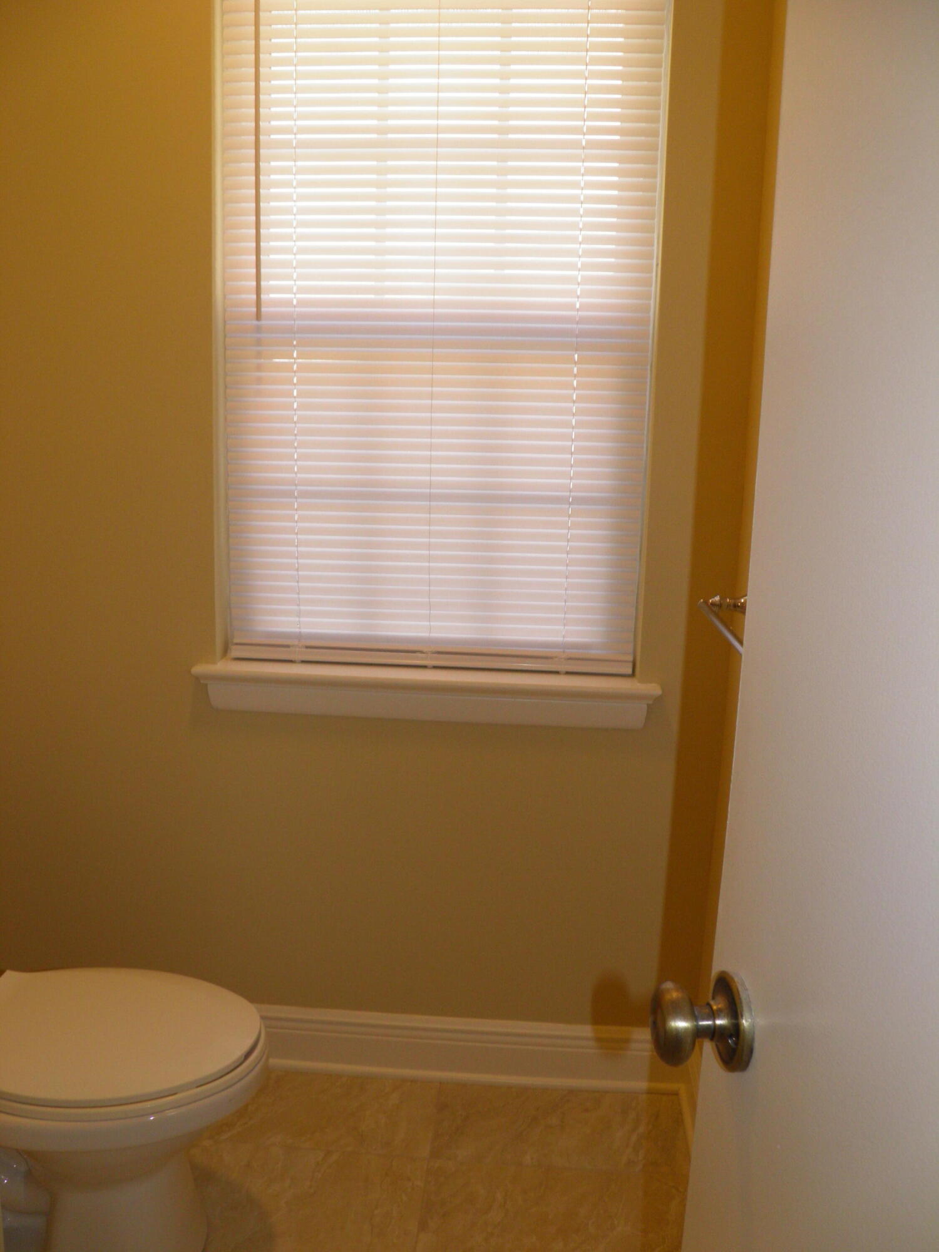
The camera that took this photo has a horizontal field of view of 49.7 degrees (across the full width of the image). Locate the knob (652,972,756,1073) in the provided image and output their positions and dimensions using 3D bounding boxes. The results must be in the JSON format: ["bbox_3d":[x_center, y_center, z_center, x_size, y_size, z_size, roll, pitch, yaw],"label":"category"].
[{"bbox_3d":[0.158,0.272,0.695,0.058,0.066,0.066,0,11,-7],"label":"knob"}]

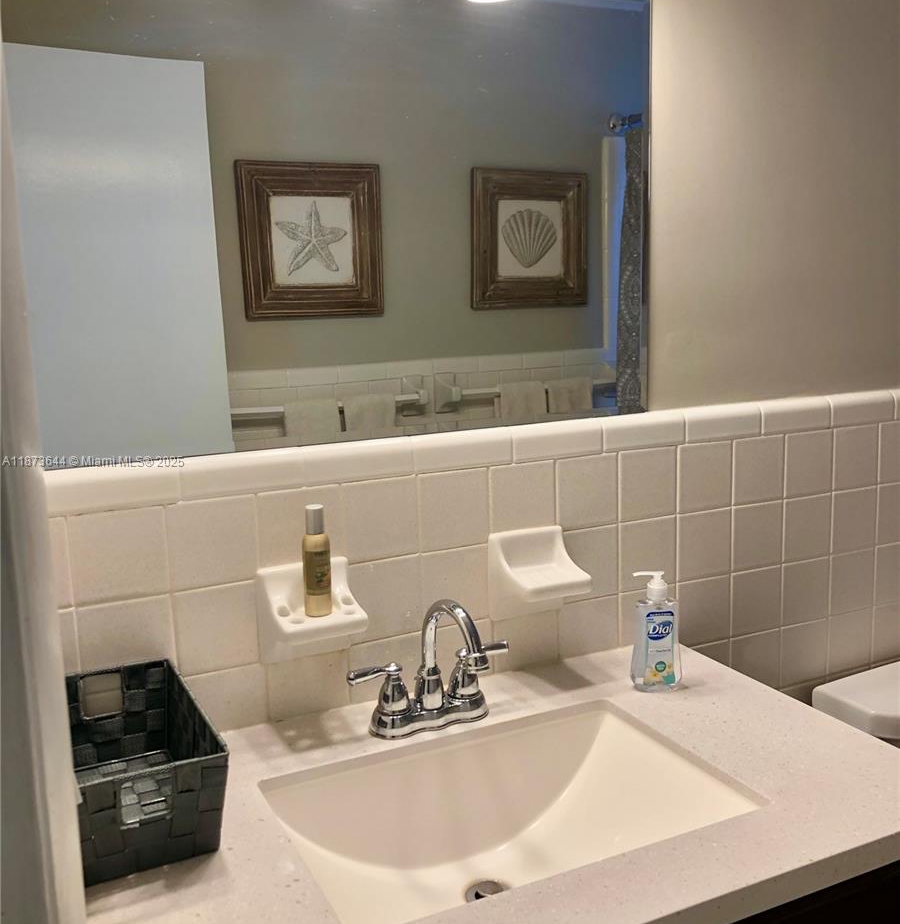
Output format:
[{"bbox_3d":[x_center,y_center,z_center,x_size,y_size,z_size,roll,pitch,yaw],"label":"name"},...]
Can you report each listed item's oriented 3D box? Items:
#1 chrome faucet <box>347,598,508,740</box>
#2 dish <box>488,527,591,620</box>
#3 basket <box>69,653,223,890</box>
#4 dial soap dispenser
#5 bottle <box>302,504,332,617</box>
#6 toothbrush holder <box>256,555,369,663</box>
[{"bbox_3d":[0.003,0.255,1.175,0.225,0.180,0.190,-6,11,-25],"label":"chrome faucet"},{"bbox_3d":[0.129,0.163,1.353,0.117,0.123,0.094,-6,11,-25],"label":"dish"},{"bbox_3d":[-0.348,0.323,1.042,0.157,0.108,0.282,-7,11,-27],"label":"basket"},{"bbox_3d":[0.285,0.229,1.336,0.070,0.162,0.046,-2,10,-3],"label":"dial soap dispenser"},{"bbox_3d":[-0.167,0.123,1.219,0.036,0.141,0.036,-6,11,-25],"label":"bottle"},{"bbox_3d":[-0.167,0.197,1.216,0.118,0.123,0.092,-6,11,-25],"label":"toothbrush holder"}]

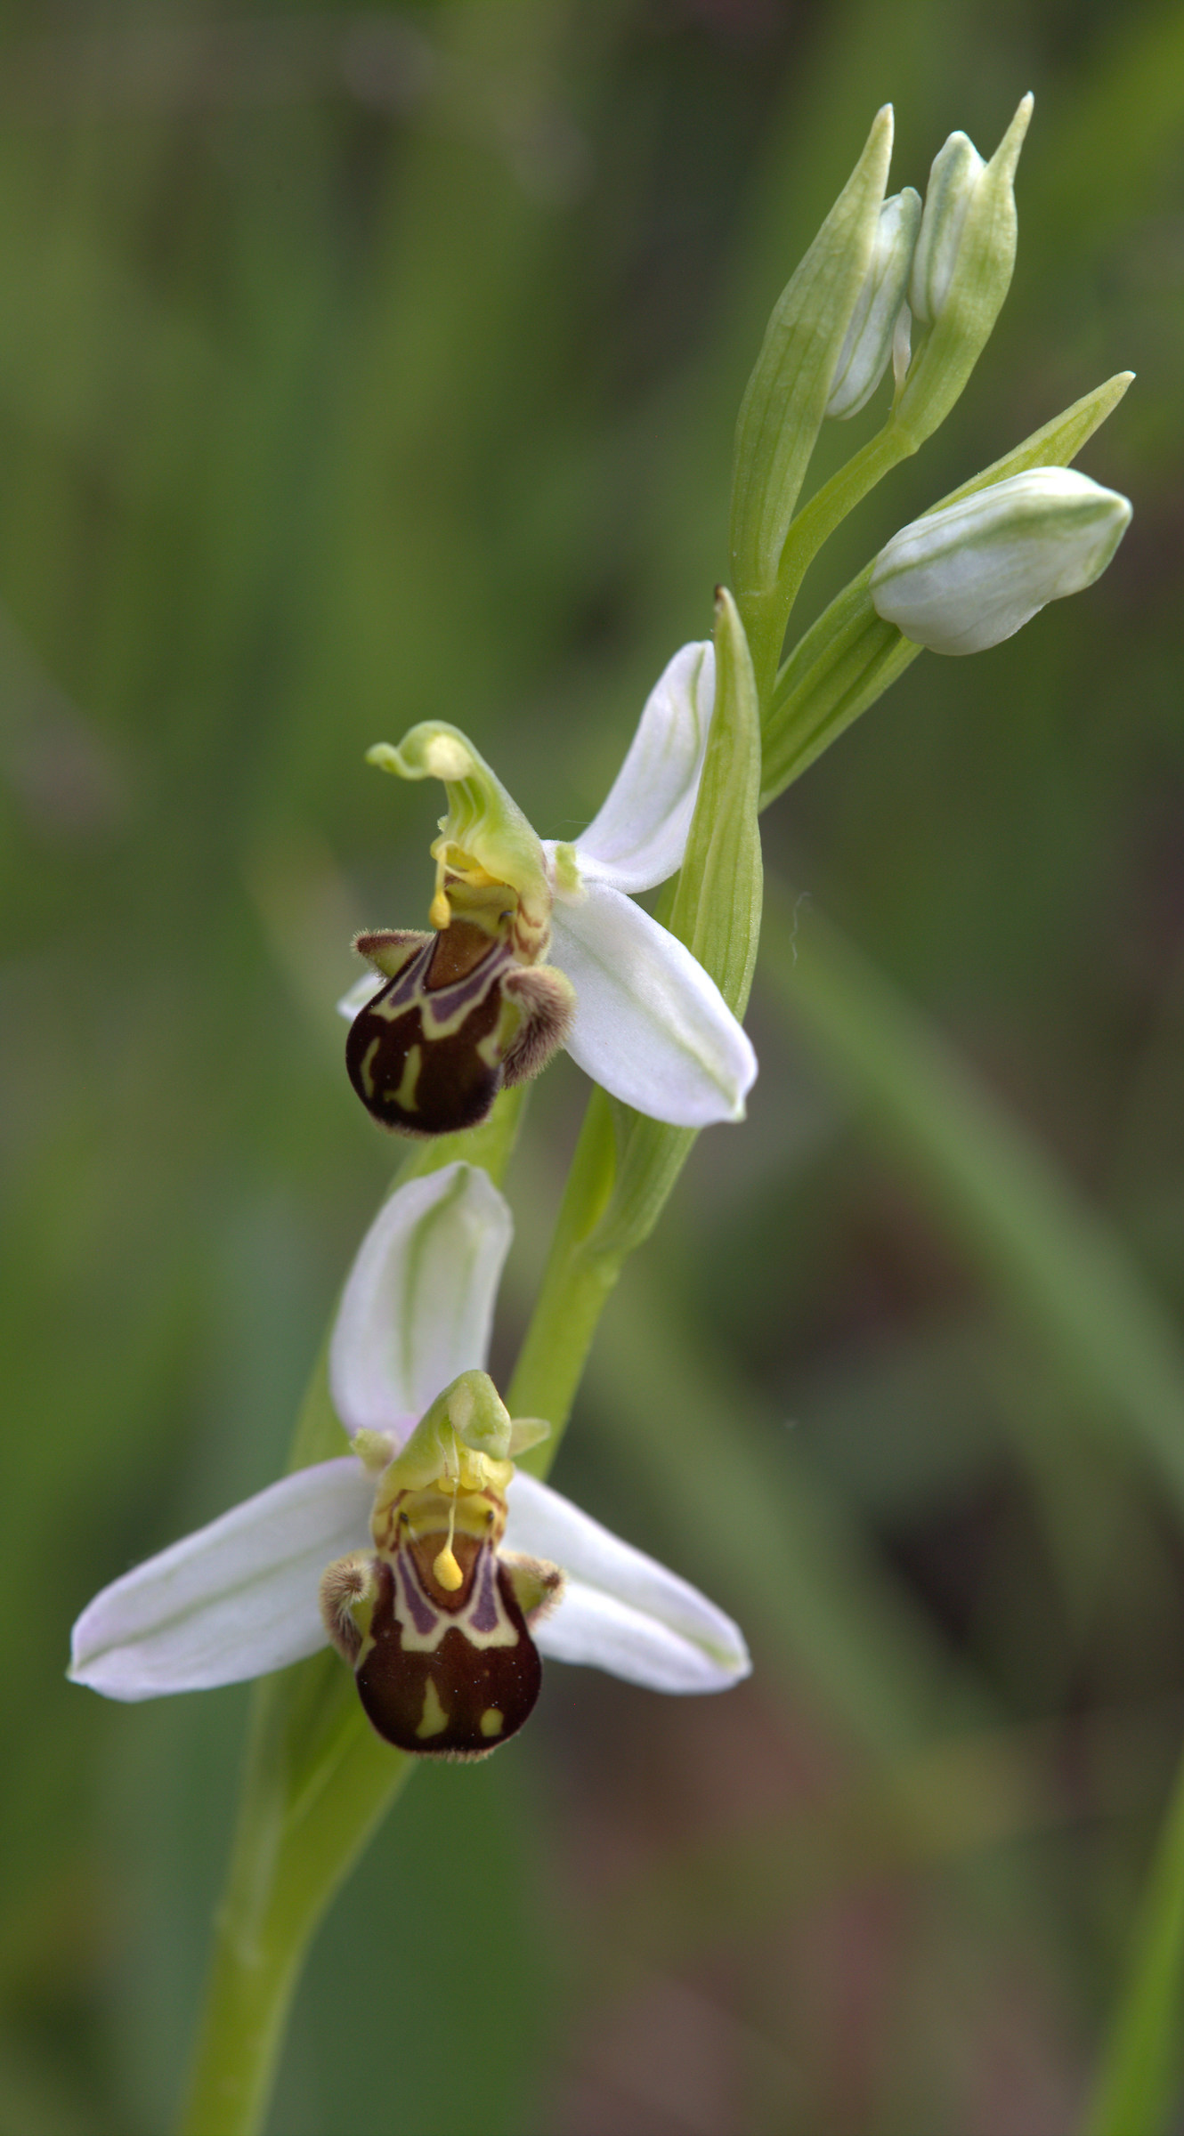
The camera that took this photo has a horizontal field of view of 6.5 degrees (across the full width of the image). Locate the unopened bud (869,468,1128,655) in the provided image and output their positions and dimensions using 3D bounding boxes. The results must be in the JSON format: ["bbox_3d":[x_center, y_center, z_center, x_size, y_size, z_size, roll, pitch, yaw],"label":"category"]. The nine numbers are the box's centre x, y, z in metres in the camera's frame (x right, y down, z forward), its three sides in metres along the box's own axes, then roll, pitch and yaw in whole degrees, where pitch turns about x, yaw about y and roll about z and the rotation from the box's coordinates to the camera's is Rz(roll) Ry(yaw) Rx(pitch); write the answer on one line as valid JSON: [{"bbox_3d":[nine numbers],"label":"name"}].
[{"bbox_3d":[0.017,-0.021,0.425,0.011,0.006,0.006,-20,0,6],"label":"unopened bud"}]

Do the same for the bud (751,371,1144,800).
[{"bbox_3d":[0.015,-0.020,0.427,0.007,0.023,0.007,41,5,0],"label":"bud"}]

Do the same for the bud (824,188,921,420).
[{"bbox_3d":[0.012,-0.032,0.428,0.003,0.009,0.004,13,3,0],"label":"bud"}]

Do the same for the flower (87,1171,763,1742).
[{"bbox_3d":[-0.007,0.016,0.420,0.027,0.024,0.013,3,7,-7],"label":"flower"}]

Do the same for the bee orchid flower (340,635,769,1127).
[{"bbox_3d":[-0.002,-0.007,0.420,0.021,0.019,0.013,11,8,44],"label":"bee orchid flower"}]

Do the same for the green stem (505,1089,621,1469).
[{"bbox_3d":[-0.001,0.009,0.428,0.003,0.016,0.003,15,3,0],"label":"green stem"}]

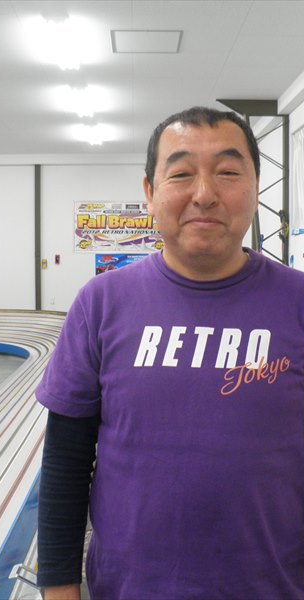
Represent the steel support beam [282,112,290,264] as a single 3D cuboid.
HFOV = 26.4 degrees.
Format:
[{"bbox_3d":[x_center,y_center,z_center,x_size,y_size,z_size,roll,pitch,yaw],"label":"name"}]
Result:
[{"bbox_3d":[1.592,-0.628,7.682,0.057,3.058,0.100,-1,4,-1],"label":"steel support beam"}]

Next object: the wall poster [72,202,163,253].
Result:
[{"bbox_3d":[-0.505,-1.289,11.544,1.733,0.936,0.012,-1,4,-1],"label":"wall poster"}]

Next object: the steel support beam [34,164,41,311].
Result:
[{"bbox_3d":[-2.024,-0.865,11.526,0.100,3.066,0.057,-1,4,-1],"label":"steel support beam"}]

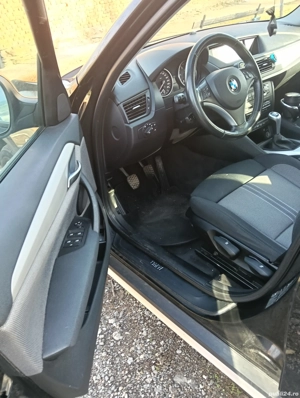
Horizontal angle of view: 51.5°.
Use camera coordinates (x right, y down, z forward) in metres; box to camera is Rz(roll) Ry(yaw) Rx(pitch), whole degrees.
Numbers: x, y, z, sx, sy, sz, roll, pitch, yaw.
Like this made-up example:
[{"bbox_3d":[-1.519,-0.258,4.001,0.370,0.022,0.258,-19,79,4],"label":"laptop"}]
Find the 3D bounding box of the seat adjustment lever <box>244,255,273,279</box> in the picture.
[{"bbox_3d":[0.370,0.232,1.065,0.028,0.031,0.105,-32,52,-30],"label":"seat adjustment lever"}]

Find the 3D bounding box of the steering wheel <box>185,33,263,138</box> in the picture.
[{"bbox_3d":[0.273,-0.407,1.154,0.375,0.372,0.085,-28,14,-30],"label":"steering wheel"}]

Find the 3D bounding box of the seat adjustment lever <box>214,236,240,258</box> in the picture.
[{"bbox_3d":[0.283,0.174,1.138,0.028,0.031,0.105,-32,52,-30],"label":"seat adjustment lever"}]

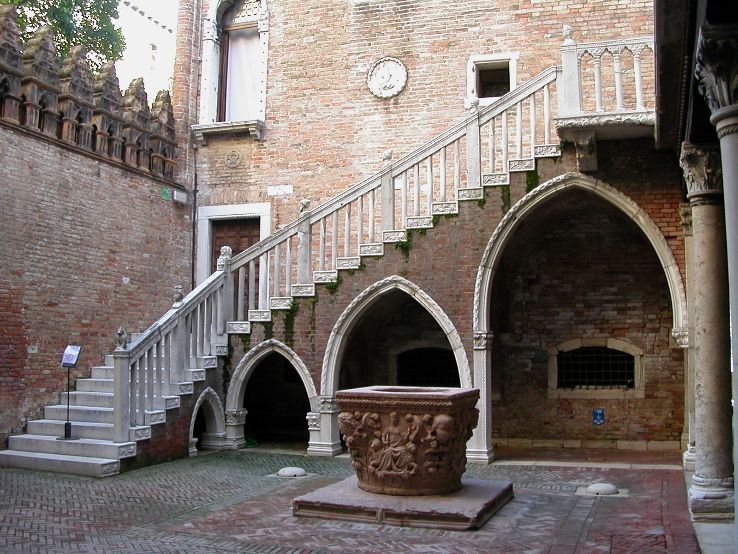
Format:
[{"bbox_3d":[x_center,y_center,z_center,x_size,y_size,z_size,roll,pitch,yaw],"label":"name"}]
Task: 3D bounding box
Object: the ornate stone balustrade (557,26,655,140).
[{"bbox_3d":[3.114,-2.609,10.433,1.306,1.374,0.488,-2,-6,21],"label":"ornate stone balustrade"}]

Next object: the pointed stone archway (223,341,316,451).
[{"bbox_3d":[-1.373,1.709,11.420,1.519,1.643,0.372,-1,-5,18],"label":"pointed stone archway"}]

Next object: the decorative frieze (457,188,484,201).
[{"bbox_3d":[1.484,-1.180,11.366,0.394,0.179,0.120,-2,-6,21],"label":"decorative frieze"}]

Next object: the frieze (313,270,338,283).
[{"bbox_3d":[-0.588,0.007,10.807,0.322,0.152,0.080,-1,-5,17],"label":"frieze"}]

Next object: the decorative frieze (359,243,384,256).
[{"bbox_3d":[0.062,-0.396,11.850,0.396,0.180,0.120,-2,-6,21],"label":"decorative frieze"}]

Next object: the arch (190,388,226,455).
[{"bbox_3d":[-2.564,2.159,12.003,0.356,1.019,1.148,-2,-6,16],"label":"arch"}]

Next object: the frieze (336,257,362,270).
[{"bbox_3d":[-0.272,-0.172,10.719,0.322,0.152,0.080,-1,-5,17],"label":"frieze"}]

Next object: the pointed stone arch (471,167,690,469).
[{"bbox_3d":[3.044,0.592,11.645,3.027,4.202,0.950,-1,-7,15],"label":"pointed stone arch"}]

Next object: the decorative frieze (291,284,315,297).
[{"bbox_3d":[-0.905,0.186,10.896,0.322,0.152,0.080,-1,-5,17],"label":"decorative frieze"}]

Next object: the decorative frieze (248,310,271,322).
[{"bbox_3d":[-1.520,0.543,11.072,0.322,0.152,0.080,-1,-5,17],"label":"decorative frieze"}]

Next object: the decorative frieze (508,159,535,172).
[{"bbox_3d":[2.167,-1.563,11.134,0.391,0.178,0.120,-2,-6,21],"label":"decorative frieze"}]

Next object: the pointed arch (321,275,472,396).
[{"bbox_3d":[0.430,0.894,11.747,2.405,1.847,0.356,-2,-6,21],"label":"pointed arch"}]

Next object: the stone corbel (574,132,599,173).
[{"bbox_3d":[2.651,-1.530,9.620,0.250,0.440,0.380,-1,-5,17],"label":"stone corbel"}]

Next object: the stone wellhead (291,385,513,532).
[{"bbox_3d":[0.407,1.669,7.719,1.682,1.103,1.682,-1,-5,21],"label":"stone wellhead"}]

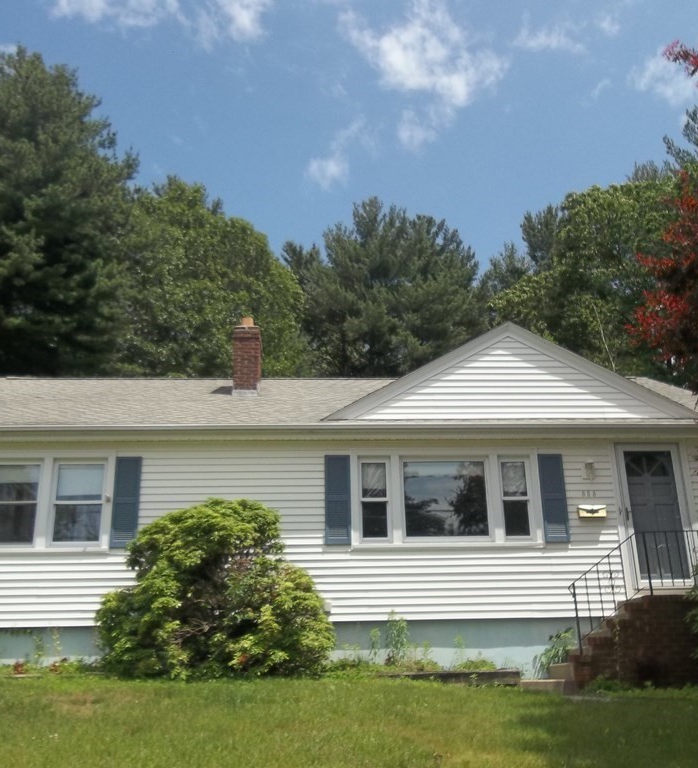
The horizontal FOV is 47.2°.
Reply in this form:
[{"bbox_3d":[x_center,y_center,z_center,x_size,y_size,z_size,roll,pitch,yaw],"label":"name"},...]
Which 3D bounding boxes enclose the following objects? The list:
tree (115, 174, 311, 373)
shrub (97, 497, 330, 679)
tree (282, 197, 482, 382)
[{"bbox_3d":[-5.454,0.626,28.201,8.000,17.890,8.000,0,-19,-3],"label":"tree"},{"bbox_3d":[-1.581,2.457,9.784,2.710,2.120,2.200,0,-19,-3],"label":"shrub"},{"bbox_3d":[1.603,0.884,31.600,8.000,19.420,8.000,0,-19,-3],"label":"tree"}]

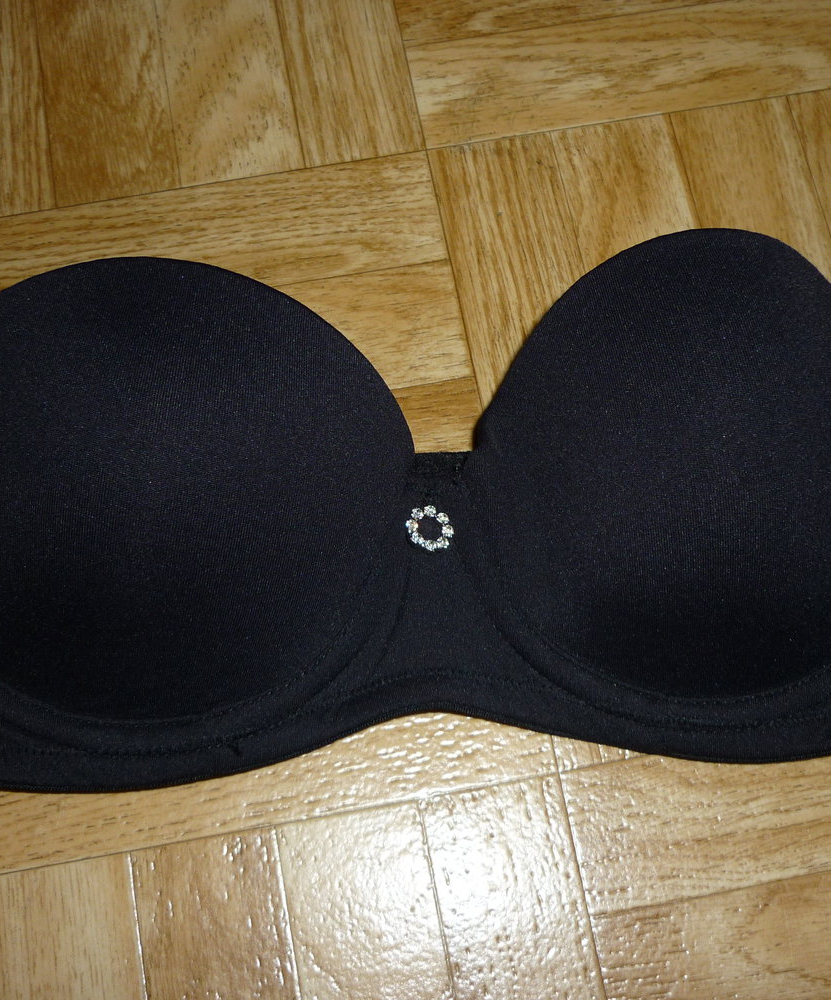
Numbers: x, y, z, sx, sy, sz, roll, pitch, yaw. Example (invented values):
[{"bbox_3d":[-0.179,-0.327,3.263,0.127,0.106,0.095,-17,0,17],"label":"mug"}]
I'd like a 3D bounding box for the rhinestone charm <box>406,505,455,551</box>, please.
[{"bbox_3d":[0.004,0.008,0.375,0.014,0.004,0.014,1,73,0],"label":"rhinestone charm"}]

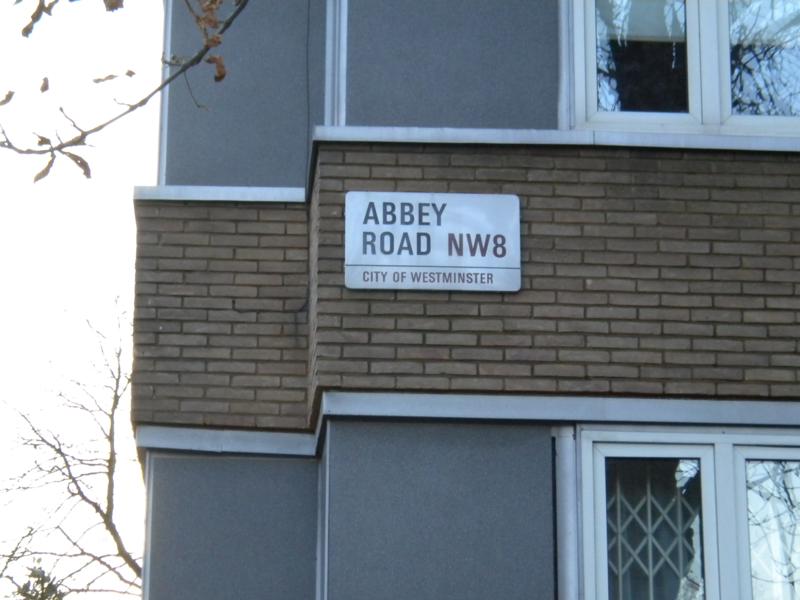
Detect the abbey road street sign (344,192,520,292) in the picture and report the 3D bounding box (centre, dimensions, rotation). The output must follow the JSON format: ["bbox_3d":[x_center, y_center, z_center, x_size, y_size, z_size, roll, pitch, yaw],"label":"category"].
[{"bbox_3d":[0.143,-0.257,9.576,0.757,0.445,0.020,1,-18,-3],"label":"abbey road street sign"}]

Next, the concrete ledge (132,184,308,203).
[{"bbox_3d":[-0.841,-0.475,10.406,0.805,0.069,0.130,1,-18,-3],"label":"concrete ledge"}]

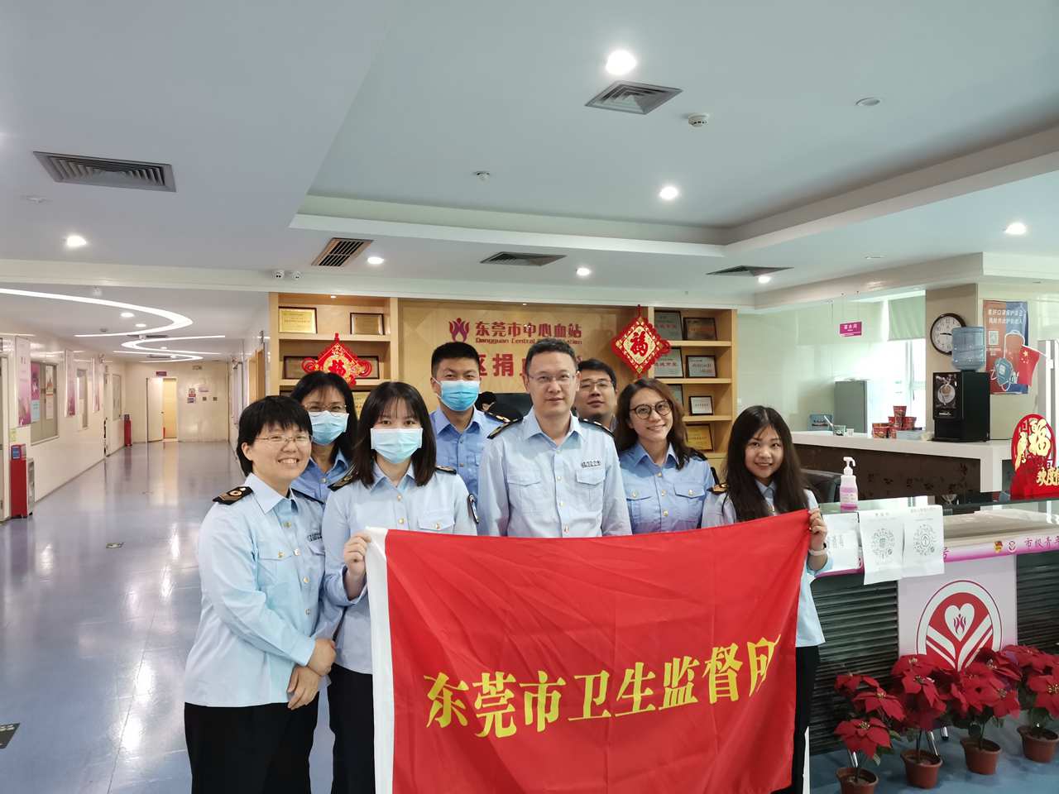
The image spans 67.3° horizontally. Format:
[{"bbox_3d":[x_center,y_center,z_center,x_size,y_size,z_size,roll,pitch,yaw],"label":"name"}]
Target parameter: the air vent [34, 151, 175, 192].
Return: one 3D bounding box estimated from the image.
[{"bbox_3d":[-2.215,-1.182,4.215,0.597,0.050,0.597,-1,1,-22],"label":"air vent"}]

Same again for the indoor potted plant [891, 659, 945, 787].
[{"bbox_3d":[1.601,1.314,3.256,0.240,0.520,0.240,-1,1,-22],"label":"indoor potted plant"}]

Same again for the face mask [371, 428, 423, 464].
[{"bbox_3d":[-0.354,0.130,2.120,0.142,0.105,0.085,0,1,-9],"label":"face mask"}]

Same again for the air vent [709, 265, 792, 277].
[{"bbox_3d":[2.169,-1.242,7.867,0.590,0.050,0.600,-1,1,-22],"label":"air vent"}]

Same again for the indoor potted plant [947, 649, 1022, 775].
[{"bbox_3d":[1.866,1.281,3.264,0.297,0.495,0.297,0,1,0],"label":"indoor potted plant"}]

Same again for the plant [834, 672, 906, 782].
[{"bbox_3d":[1.287,1.250,3.007,0.264,0.421,0.264,0,1,0],"label":"plant"}]

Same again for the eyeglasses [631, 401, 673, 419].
[{"bbox_3d":[0.397,0.039,2.665,0.140,0.050,0.135,-12,1,-9],"label":"eyeglasses"}]

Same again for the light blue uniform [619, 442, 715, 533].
[{"bbox_3d":[0.442,0.419,2.680,0.420,0.560,0.250,0,1,1],"label":"light blue uniform"}]

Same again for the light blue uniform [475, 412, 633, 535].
[{"bbox_3d":[0.080,0.388,2.533,0.500,0.700,0.280,0,1,-7],"label":"light blue uniform"}]

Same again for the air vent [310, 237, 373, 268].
[{"bbox_3d":[-1.603,-1.206,6.722,0.305,0.050,1.400,-1,1,-22],"label":"air vent"}]

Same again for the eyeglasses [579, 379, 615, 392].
[{"bbox_3d":[0.250,-0.040,2.950,0.140,0.042,0.135,-1,-7,6],"label":"eyeglasses"}]

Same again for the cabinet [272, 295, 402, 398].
[{"bbox_3d":[-1.990,0.245,8.107,1.278,2.519,0.360,-1,1,-22],"label":"cabinet"}]

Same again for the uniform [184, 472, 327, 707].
[{"bbox_3d":[-0.754,0.537,2.220,0.440,0.640,0.330,-1,1,-43],"label":"uniform"}]

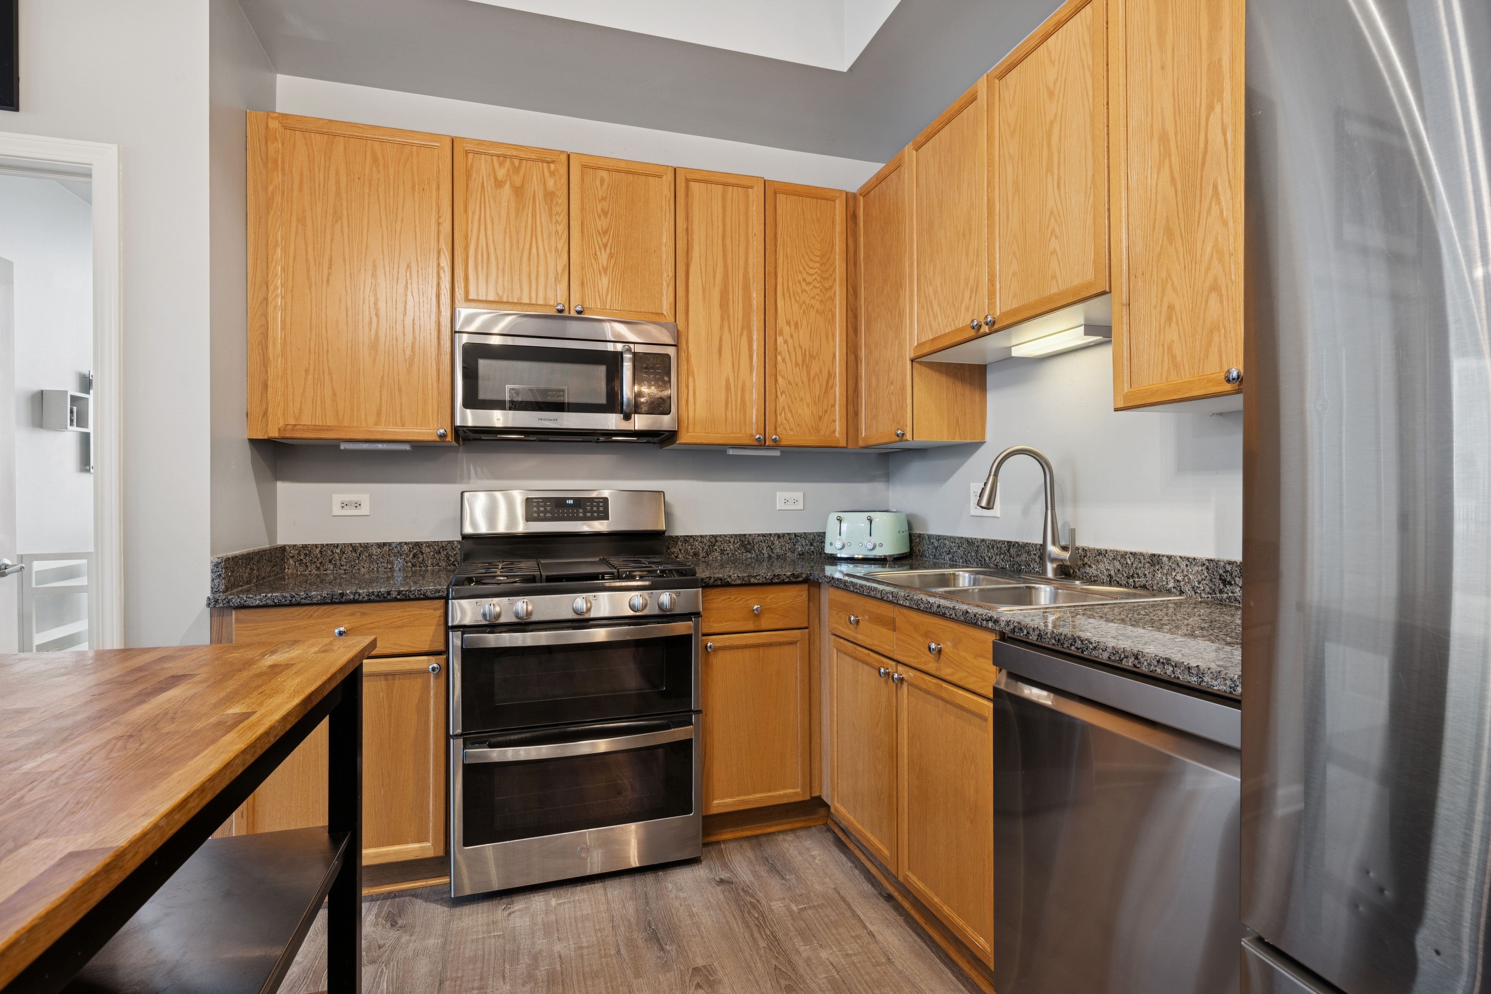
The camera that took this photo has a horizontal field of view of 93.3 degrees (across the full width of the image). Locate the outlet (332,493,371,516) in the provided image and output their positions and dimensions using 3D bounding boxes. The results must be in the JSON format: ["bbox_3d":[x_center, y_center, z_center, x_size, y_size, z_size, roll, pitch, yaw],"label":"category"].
[{"bbox_3d":[-1.429,0.029,2.553,0.121,0.077,0.008,0,0,-18],"label":"outlet"}]

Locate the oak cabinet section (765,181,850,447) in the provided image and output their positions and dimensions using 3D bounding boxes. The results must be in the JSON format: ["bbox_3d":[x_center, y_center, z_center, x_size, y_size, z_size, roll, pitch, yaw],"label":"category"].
[{"bbox_3d":[0.196,-0.720,2.969,0.351,1.041,0.325,0,0,-18],"label":"oak cabinet section"}]

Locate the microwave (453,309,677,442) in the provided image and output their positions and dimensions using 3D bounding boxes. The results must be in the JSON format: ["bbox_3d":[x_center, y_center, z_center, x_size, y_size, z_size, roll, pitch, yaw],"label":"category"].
[{"bbox_3d":[-0.654,-0.428,2.611,0.757,0.413,0.368,0,0,-18],"label":"microwave"}]

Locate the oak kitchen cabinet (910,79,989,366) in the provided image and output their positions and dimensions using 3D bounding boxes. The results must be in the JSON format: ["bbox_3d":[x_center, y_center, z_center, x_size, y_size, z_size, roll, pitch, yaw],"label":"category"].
[{"bbox_3d":[0.794,-0.851,2.289,0.325,0.748,0.423,0,0,-18],"label":"oak kitchen cabinet"}]

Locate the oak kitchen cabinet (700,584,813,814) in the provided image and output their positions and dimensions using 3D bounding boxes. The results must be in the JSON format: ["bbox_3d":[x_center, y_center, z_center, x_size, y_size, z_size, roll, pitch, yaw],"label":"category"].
[{"bbox_3d":[-0.053,0.684,2.685,0.395,0.770,0.620,0,0,-18],"label":"oak kitchen cabinet"}]

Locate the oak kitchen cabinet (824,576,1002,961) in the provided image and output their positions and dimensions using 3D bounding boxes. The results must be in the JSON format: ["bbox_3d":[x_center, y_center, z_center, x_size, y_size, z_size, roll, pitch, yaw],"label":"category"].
[{"bbox_3d":[0.718,0.679,2.057,0.628,0.770,0.870,0,0,-18],"label":"oak kitchen cabinet"}]

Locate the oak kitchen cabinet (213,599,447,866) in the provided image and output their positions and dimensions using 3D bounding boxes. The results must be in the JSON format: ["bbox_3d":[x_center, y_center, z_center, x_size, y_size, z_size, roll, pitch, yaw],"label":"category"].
[{"bbox_3d":[-1.259,0.692,2.285,0.595,0.787,0.616,0,0,-18],"label":"oak kitchen cabinet"}]

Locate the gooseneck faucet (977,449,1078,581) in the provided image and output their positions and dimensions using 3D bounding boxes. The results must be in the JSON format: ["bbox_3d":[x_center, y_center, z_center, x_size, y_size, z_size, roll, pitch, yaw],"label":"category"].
[{"bbox_3d":[0.823,0.051,2.085,0.285,0.401,0.115,0,0,-18],"label":"gooseneck faucet"}]

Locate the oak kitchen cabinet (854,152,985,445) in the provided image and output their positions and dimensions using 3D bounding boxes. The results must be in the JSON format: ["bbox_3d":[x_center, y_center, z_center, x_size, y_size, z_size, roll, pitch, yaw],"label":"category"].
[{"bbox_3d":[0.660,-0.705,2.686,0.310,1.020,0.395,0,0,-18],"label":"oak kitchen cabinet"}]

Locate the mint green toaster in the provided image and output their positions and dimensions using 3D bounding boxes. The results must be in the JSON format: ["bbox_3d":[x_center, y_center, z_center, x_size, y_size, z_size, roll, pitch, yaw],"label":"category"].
[{"bbox_3d":[0.518,0.160,2.982,0.275,0.192,0.275,0,0,27],"label":"mint green toaster"}]

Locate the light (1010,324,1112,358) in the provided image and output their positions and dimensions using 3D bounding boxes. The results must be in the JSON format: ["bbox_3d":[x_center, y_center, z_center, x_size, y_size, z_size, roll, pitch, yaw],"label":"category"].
[{"bbox_3d":[0.958,-0.468,2.140,0.108,0.030,0.303,0,0,-18],"label":"light"}]

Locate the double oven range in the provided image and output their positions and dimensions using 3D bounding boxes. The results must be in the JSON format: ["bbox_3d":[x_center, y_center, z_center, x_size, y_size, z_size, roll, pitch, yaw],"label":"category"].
[{"bbox_3d":[-0.593,0.579,2.466,0.760,1.195,0.680,0,0,-18],"label":"double oven range"}]

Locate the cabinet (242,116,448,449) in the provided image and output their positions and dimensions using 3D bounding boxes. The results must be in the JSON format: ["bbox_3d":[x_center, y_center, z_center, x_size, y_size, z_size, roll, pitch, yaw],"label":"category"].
[{"bbox_3d":[-1.312,-0.694,2.424,0.592,1.020,0.328,0,0,-18],"label":"cabinet"}]

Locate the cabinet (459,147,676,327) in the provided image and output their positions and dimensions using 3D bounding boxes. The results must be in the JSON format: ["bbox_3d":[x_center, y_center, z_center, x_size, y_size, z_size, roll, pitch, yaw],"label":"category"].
[{"bbox_3d":[-0.668,-0.920,2.629,0.762,0.573,0.328,0,0,-18],"label":"cabinet"}]

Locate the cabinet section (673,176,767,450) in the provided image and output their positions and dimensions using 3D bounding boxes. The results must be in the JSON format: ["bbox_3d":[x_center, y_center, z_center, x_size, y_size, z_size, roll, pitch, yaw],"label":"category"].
[{"bbox_3d":[-0.141,-0.718,2.859,0.351,1.041,0.325,0,0,-18],"label":"cabinet section"}]

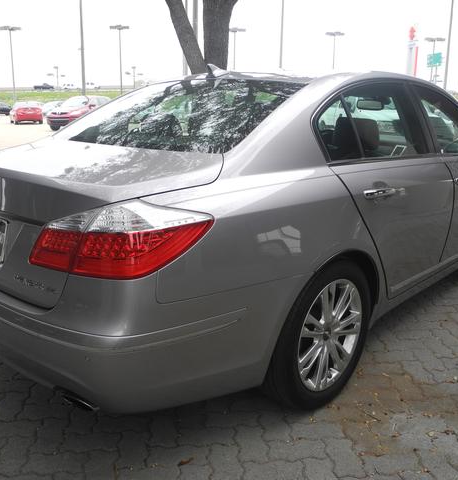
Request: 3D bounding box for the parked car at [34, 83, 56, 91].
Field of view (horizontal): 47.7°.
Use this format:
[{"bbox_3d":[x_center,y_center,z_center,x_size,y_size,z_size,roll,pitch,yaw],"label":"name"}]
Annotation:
[{"bbox_3d":[-50.332,-41.753,141.000,5.600,1.800,1.900,1,14,0],"label":"parked car"}]

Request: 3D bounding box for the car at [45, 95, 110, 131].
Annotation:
[{"bbox_3d":[-7.595,-6.801,28.005,1.820,1.690,4.500,6,15,21],"label":"car"}]

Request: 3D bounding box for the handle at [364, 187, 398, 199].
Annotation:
[{"bbox_3d":[0.652,-0.204,2.222,0.055,0.050,0.260,14,20,41],"label":"handle"}]

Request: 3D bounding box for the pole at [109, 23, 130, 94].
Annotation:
[{"bbox_3d":[-11.596,-18.235,56.068,2.120,9.320,2.120,-2,15,-11],"label":"pole"}]

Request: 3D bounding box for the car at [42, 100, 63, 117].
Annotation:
[{"bbox_3d":[-16.879,-13.171,52.829,1.780,1.500,4.500,7,16,24],"label":"car"}]

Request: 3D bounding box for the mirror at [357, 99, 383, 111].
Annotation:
[{"bbox_3d":[1.046,-1.003,3.841,0.050,0.080,0.250,-9,17,-31],"label":"mirror"}]

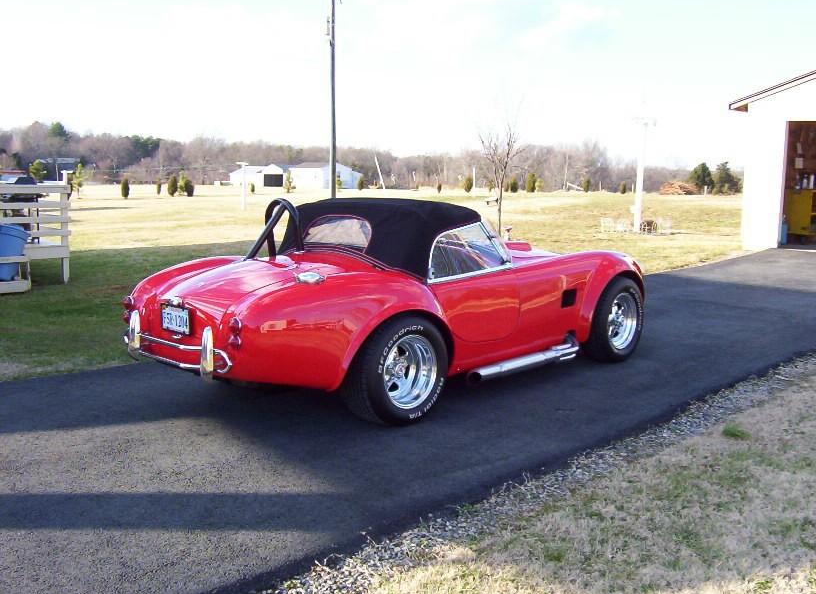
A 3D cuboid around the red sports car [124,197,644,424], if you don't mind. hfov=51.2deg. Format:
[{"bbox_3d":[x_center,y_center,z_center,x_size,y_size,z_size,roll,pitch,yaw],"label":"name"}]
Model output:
[{"bbox_3d":[0.117,-0.074,6.106,1.760,1.265,4.050,8,11,44],"label":"red sports car"}]

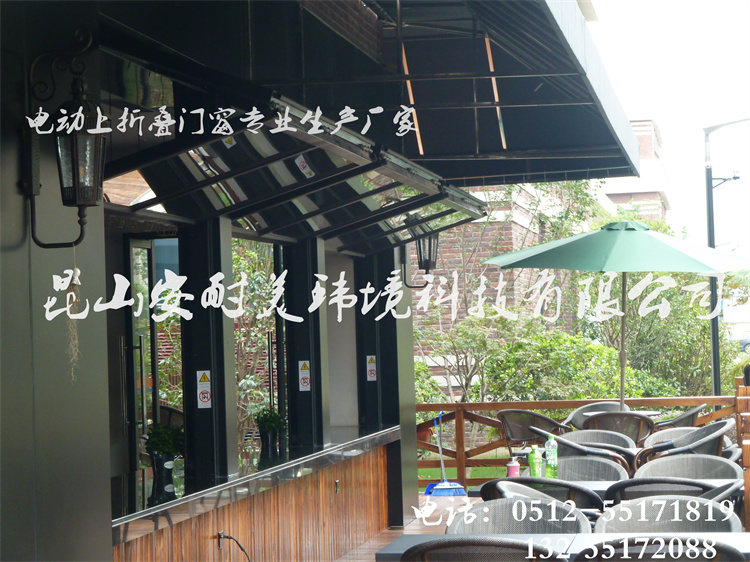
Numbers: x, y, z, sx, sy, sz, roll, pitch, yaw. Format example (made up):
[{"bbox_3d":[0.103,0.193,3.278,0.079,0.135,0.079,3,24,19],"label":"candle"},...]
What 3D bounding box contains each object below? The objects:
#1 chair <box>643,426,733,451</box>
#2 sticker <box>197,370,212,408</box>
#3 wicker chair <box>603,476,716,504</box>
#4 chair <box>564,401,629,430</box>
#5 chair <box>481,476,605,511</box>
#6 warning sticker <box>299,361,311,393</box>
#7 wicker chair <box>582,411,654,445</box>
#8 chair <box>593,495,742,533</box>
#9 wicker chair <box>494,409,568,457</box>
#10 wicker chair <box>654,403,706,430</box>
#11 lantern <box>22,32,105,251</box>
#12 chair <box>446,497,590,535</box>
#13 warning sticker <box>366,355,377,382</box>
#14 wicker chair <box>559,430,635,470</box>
[{"bbox_3d":[2.117,1.408,13.976,0.595,0.820,0.590,-2,-2,9],"label":"chair"},{"bbox_3d":[-0.877,0.560,10.694,0.068,0.192,0.004,-2,-2,8],"label":"sticker"},{"bbox_3d":[1.344,1.282,9.479,0.575,0.820,0.620,-2,-2,14],"label":"wicker chair"},{"bbox_3d":[2.009,1.506,18.593,0.575,0.820,0.620,-2,-2,29],"label":"chair"},{"bbox_3d":[0.830,1.340,10.044,0.595,0.820,0.590,-2,-2,18],"label":"chair"},{"bbox_3d":[-0.458,0.622,13.556,0.071,0.198,0.004,-2,-2,9],"label":"warning sticker"},{"bbox_3d":[2.000,1.463,16.962,0.575,0.820,0.620,-2,-2,9],"label":"wicker chair"},{"bbox_3d":[1.114,1.246,7.891,0.575,0.820,0.620,-2,-2,6],"label":"chair"},{"bbox_3d":[1.358,1.504,17.858,0.575,0.820,0.620,-3,-2,42],"label":"wicker chair"},{"bbox_3d":[2.691,1.512,18.512,0.590,0.820,0.595,-2,-2,8],"label":"wicker chair"},{"bbox_3d":[-1.103,-0.504,7.372,0.317,0.779,0.200,-2,-2,9],"label":"lantern"},{"bbox_3d":[0.542,1.262,7.930,0.575,0.820,0.620,-2,-2,4],"label":"chair"},{"bbox_3d":[-0.024,0.686,16.257,0.071,0.198,0.004,-2,-2,9],"label":"warning sticker"},{"bbox_3d":[1.491,1.424,13.908,0.595,0.820,0.590,-2,-2,7],"label":"wicker chair"}]

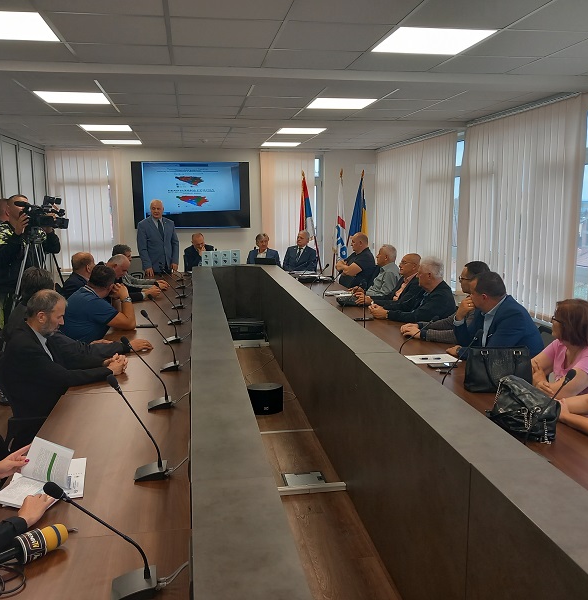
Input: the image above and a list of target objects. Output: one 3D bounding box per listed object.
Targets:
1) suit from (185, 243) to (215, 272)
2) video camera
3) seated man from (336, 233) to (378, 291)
[{"bbox_3d":[-1.391,-0.520,9.144,0.520,0.680,0.450,-2,9,-9],"label":"suit"},{"bbox_3d":[-2.107,-0.721,5.231,0.420,0.280,0.200,-2,9,-14],"label":"video camera"},{"bbox_3d":[0.720,-0.155,7.776,0.740,1.370,0.540,-1,9,-6],"label":"seated man"}]

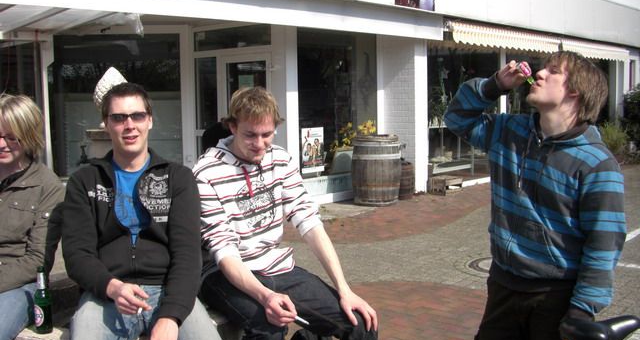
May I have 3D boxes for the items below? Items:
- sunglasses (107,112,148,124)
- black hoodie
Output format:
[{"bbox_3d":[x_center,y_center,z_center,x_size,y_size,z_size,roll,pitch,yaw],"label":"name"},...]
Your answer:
[{"bbox_3d":[-0.674,-0.179,2.475,0.140,0.042,0.140,-6,6,-12],"label":"sunglasses"},{"bbox_3d":[-0.645,0.222,2.470,0.500,0.570,0.380,-2,7,-12],"label":"black hoodie"}]

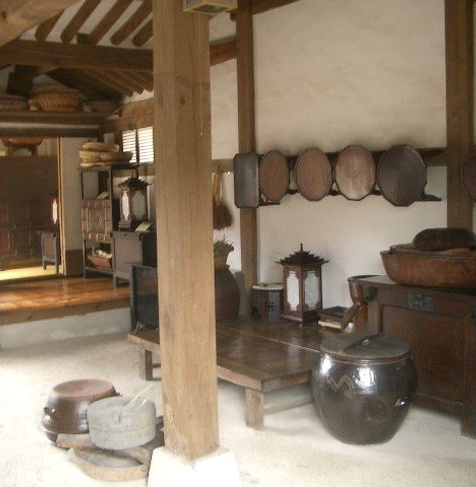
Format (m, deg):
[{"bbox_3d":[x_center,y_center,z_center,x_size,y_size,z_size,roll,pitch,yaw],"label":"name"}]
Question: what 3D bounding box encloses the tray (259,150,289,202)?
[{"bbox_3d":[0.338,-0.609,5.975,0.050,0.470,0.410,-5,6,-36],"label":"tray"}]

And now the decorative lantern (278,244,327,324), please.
[{"bbox_3d":[0.570,0.341,5.809,0.317,0.671,0.317,-5,6,-38],"label":"decorative lantern"}]

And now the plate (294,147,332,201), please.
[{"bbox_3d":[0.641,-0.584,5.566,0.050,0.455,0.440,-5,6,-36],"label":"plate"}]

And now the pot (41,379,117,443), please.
[{"bbox_3d":[-0.911,1.011,3.872,0.518,0.321,0.518,-1,5,0],"label":"pot"}]

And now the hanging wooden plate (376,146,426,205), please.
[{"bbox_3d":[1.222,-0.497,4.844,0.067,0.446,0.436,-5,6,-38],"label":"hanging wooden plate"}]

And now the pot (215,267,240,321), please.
[{"bbox_3d":[-0.201,0.478,6.141,0.420,0.450,0.420,-1,5,0],"label":"pot"}]

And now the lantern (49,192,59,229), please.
[{"bbox_3d":[-2.531,-0.477,9.524,0.283,0.566,0.283,-5,6,-36],"label":"lantern"}]

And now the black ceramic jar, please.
[{"bbox_3d":[0.750,0.865,3.933,0.636,0.537,0.636,-1,5,0],"label":"black ceramic jar"}]

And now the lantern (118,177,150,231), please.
[{"bbox_3d":[-1.224,-0.479,7.832,0.300,0.650,0.300,-5,6,-36],"label":"lantern"}]

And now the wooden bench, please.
[{"bbox_3d":[0.243,0.892,5.138,1.560,0.299,1.672,-5,6,-38],"label":"wooden bench"}]

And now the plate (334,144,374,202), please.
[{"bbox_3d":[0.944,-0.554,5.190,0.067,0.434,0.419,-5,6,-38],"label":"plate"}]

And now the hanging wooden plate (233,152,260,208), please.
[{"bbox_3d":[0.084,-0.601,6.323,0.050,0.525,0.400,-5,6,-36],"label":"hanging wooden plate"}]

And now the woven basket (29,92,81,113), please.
[{"bbox_3d":[-2.431,-1.806,8.508,0.622,0.244,0.592,-5,6,-38],"label":"woven basket"}]

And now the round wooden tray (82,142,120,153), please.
[{"bbox_3d":[-1.746,-1.220,8.339,0.480,0.100,0.480,-1,5,0],"label":"round wooden tray"}]

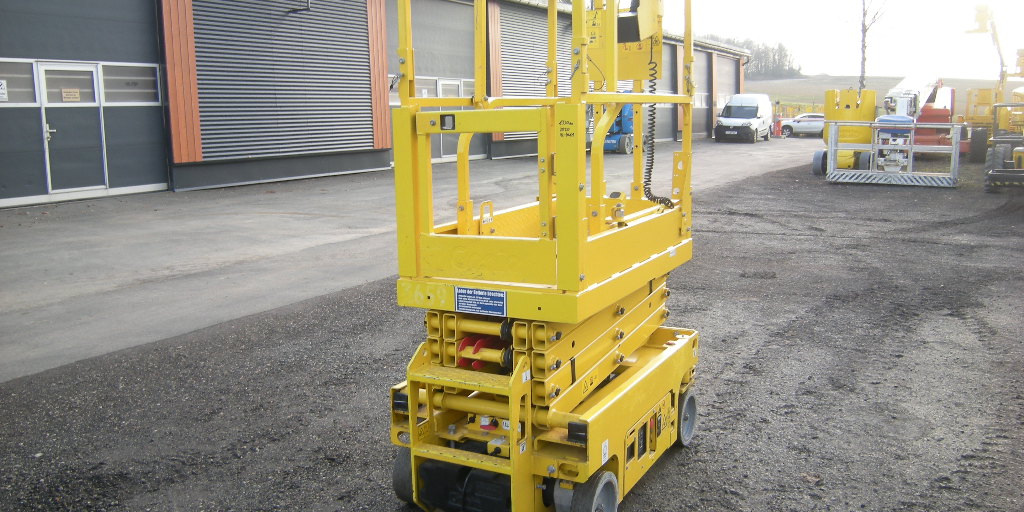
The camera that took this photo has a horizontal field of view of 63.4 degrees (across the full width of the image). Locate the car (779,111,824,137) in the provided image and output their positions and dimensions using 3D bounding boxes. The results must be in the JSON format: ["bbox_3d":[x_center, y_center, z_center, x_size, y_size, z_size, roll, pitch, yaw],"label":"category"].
[{"bbox_3d":[18.311,-8.083,51.500,4.400,1.550,1.820,3,10,28],"label":"car"}]

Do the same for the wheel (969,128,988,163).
[{"bbox_3d":[12.040,-2.842,21.400,0.370,0.890,0.890,4,11,31],"label":"wheel"}]

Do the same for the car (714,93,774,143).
[{"bbox_3d":[10.470,-6.220,37.450,1.830,2.100,4.550,3,10,27],"label":"car"}]

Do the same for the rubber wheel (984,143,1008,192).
[{"bbox_3d":[8.114,-1.452,13.900,0.310,0.760,0.760,5,11,34],"label":"rubber wheel"}]

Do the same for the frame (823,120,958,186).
[{"bbox_3d":[7.323,-1.948,15.900,2.330,1.170,0.880,5,11,26],"label":"frame"}]

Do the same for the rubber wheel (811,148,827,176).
[{"bbox_3d":[6.838,-2.044,18.300,0.210,0.560,0.560,6,12,40],"label":"rubber wheel"}]

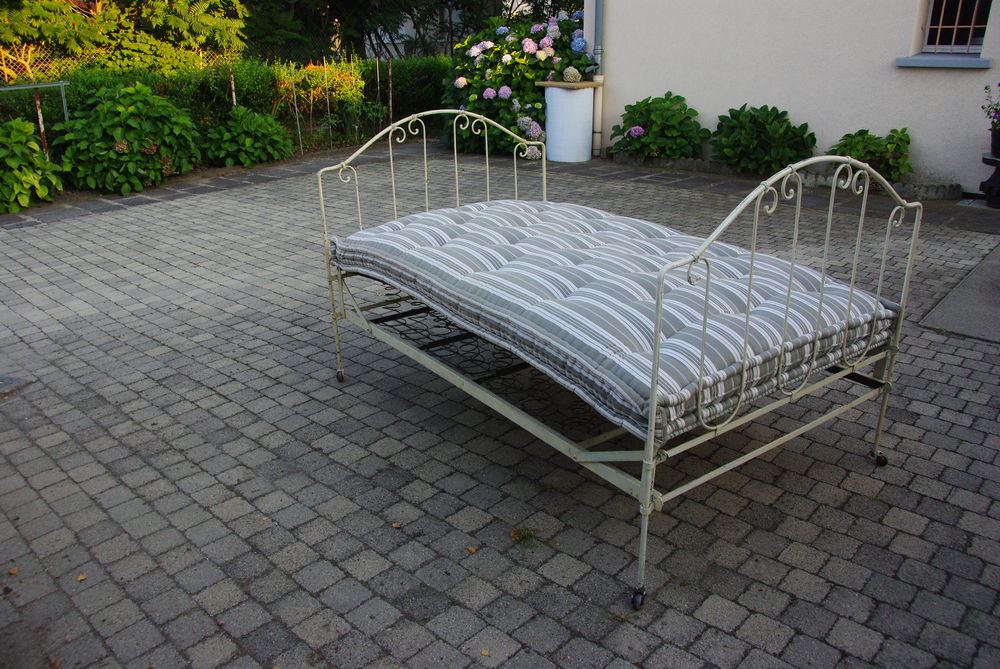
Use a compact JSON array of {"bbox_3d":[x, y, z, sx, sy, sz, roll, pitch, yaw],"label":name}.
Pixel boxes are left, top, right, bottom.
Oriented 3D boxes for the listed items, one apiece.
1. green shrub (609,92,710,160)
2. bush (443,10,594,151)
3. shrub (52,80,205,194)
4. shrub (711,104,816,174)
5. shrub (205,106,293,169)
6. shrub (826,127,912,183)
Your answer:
[{"bbox_3d":[1.841,-2.421,8.747,1.250,0.750,0.880,17,28,39],"label":"green shrub"},{"bbox_3d":[0.255,-3.676,10.862,2.250,1.840,1.950,17,28,39],"label":"bush"},{"bbox_3d":[-4.253,-2.271,8.597,1.350,1.150,1.600,11,25,30],"label":"shrub"},{"bbox_3d":[2.801,-2.071,8.007,1.120,0.700,0.800,17,28,39],"label":"shrub"},{"bbox_3d":[-3.417,-2.721,10.204,1.050,0.760,1.200,11,25,30],"label":"shrub"},{"bbox_3d":[3.660,-1.771,7.444,0.800,0.500,0.580,17,28,39],"label":"shrub"}]

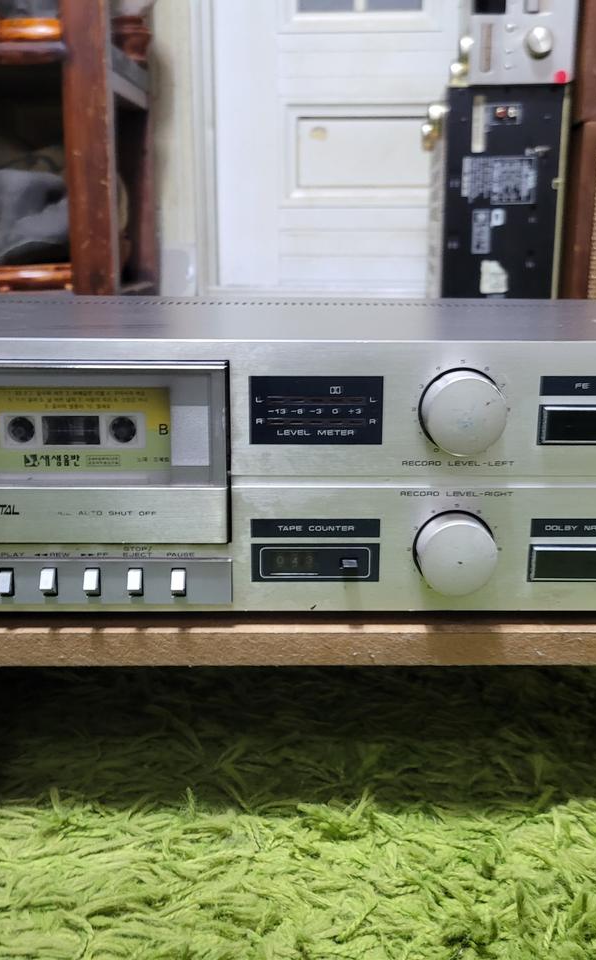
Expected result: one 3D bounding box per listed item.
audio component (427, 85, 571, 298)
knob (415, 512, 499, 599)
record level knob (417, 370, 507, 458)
[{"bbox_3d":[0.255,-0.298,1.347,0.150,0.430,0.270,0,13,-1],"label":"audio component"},{"bbox_3d":[0.066,0.031,0.396,0.033,0.033,0.015,0,13,-1],"label":"knob"},{"bbox_3d":[0.066,-0.026,0.382,0.033,0.033,0.015,0,13,-1],"label":"record level knob"}]

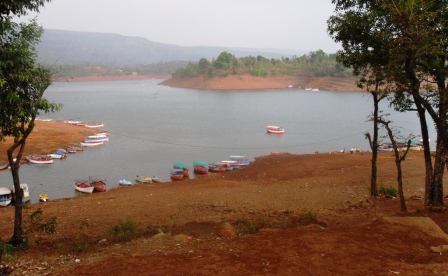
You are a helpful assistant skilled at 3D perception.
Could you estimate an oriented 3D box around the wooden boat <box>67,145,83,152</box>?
[{"bbox_3d":[-33.207,2.618,101.302,3.800,1.100,1.500,4,9,22],"label":"wooden boat"}]

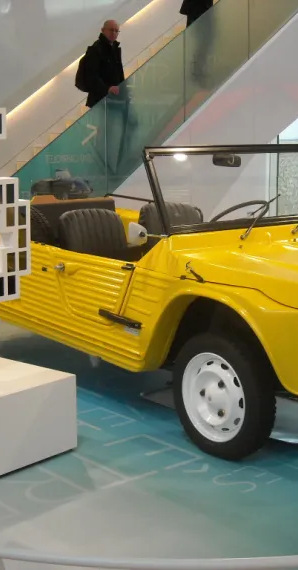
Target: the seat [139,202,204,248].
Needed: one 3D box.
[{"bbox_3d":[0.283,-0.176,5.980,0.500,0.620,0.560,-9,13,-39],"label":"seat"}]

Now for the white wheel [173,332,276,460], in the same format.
[{"bbox_3d":[0.348,0.516,4.539,0.145,0.595,0.595,-9,13,-39],"label":"white wheel"}]

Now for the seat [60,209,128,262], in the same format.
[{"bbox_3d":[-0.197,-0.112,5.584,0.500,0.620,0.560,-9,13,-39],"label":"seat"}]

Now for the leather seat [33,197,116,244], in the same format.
[{"bbox_3d":[-0.599,-0.280,6.510,1.150,0.540,0.500,-9,13,-39],"label":"leather seat"}]

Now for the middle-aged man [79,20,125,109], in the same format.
[{"bbox_3d":[-0.480,-2.046,10.751,0.460,1.740,0.520,8,13,41],"label":"middle-aged man"}]

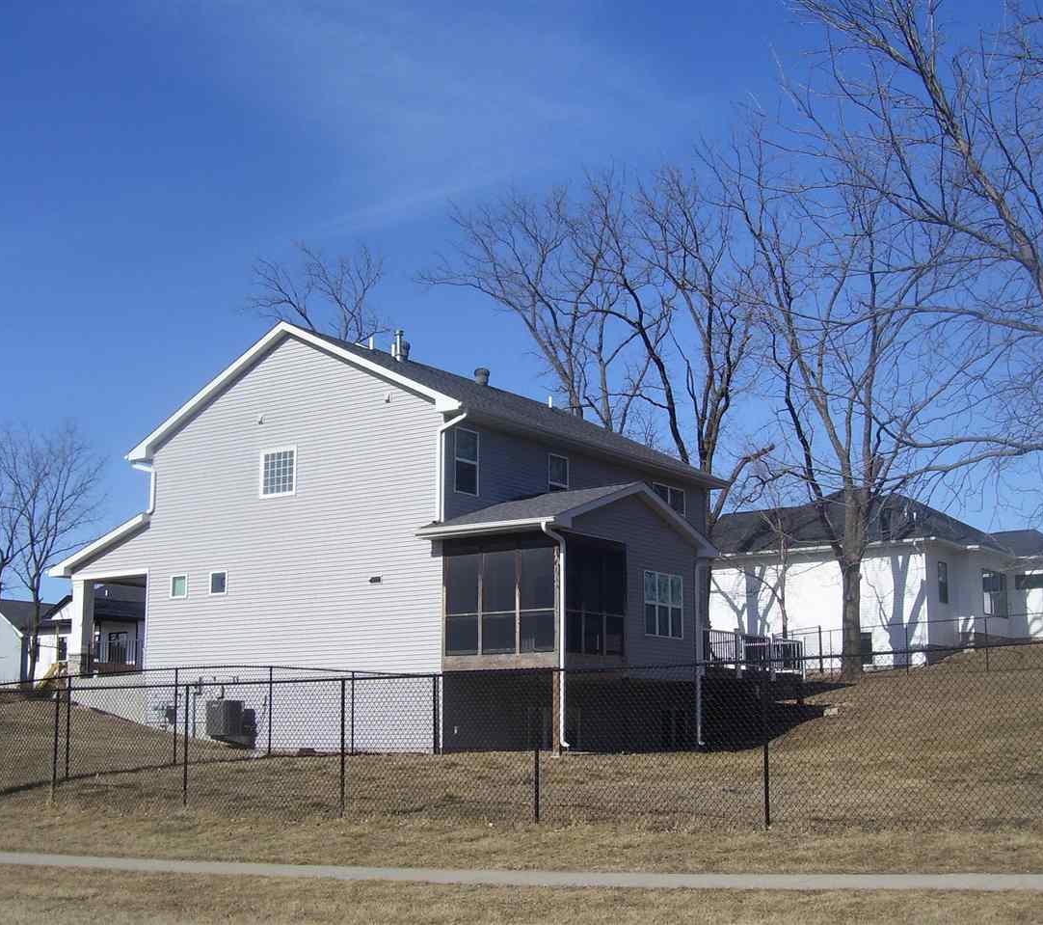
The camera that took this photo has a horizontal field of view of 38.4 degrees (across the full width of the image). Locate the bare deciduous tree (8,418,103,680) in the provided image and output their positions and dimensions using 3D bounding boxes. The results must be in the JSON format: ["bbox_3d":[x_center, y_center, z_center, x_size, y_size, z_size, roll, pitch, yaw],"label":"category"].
[{"bbox_3d":[-20.296,3.889,65.050,4.270,11.460,4.600,0,-11,0],"label":"bare deciduous tree"}]

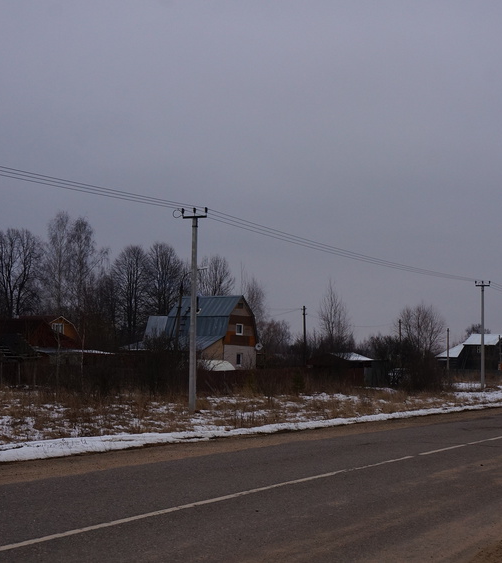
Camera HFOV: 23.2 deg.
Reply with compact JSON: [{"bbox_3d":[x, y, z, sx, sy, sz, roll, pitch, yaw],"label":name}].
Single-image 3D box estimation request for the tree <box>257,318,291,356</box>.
[{"bbox_3d":[2.384,7.197,129.807,4.000,6.555,4.000,0,-4,0],"label":"tree"}]

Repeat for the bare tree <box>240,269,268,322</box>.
[{"bbox_3d":[0.265,4.534,129.976,3.200,11.858,3.200,0,-4,0],"label":"bare tree"}]

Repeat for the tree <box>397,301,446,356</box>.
[{"bbox_3d":[18.178,6.412,129.865,5.100,8.381,5.100,0,-4,0],"label":"tree"}]

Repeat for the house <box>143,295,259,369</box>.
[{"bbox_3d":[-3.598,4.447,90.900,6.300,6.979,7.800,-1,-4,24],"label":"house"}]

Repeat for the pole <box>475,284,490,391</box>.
[{"bbox_3d":[18.308,4.242,96.739,1.200,8.500,0.280,-1,-4,24],"label":"pole"}]

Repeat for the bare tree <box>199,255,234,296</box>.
[{"bbox_3d":[-4.327,4.080,149.545,5.200,14.800,5.200,1,-4,0],"label":"bare tree"}]

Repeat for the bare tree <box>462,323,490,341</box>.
[{"bbox_3d":[43.195,12.682,234.691,6.200,9.656,6.200,0,-4,0],"label":"bare tree"}]

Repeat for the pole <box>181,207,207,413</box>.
[{"bbox_3d":[-2.522,1.233,54.030,1.200,9.001,0.320,-1,-4,24],"label":"pole"}]

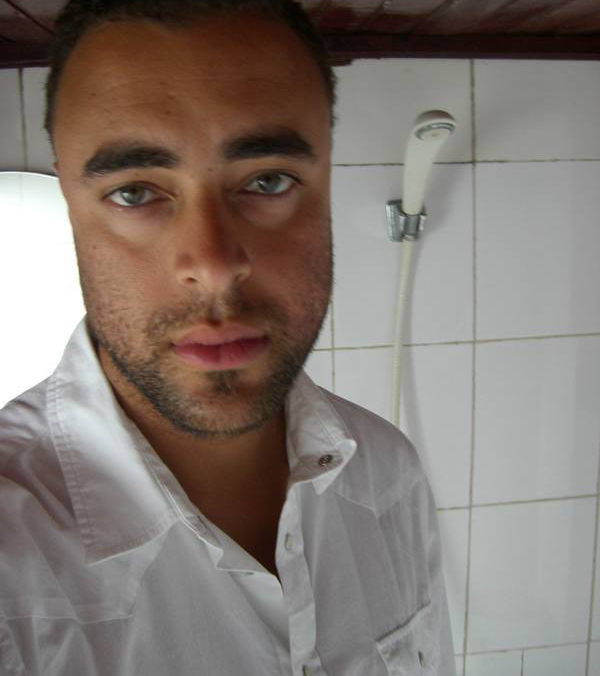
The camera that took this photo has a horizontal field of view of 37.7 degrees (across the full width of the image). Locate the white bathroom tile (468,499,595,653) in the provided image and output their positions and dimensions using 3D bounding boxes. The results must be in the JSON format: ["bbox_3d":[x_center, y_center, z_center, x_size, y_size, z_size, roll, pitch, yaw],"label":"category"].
[{"bbox_3d":[0.352,0.359,1.335,0.200,0.250,0.010,-3,12,-4],"label":"white bathroom tile"}]

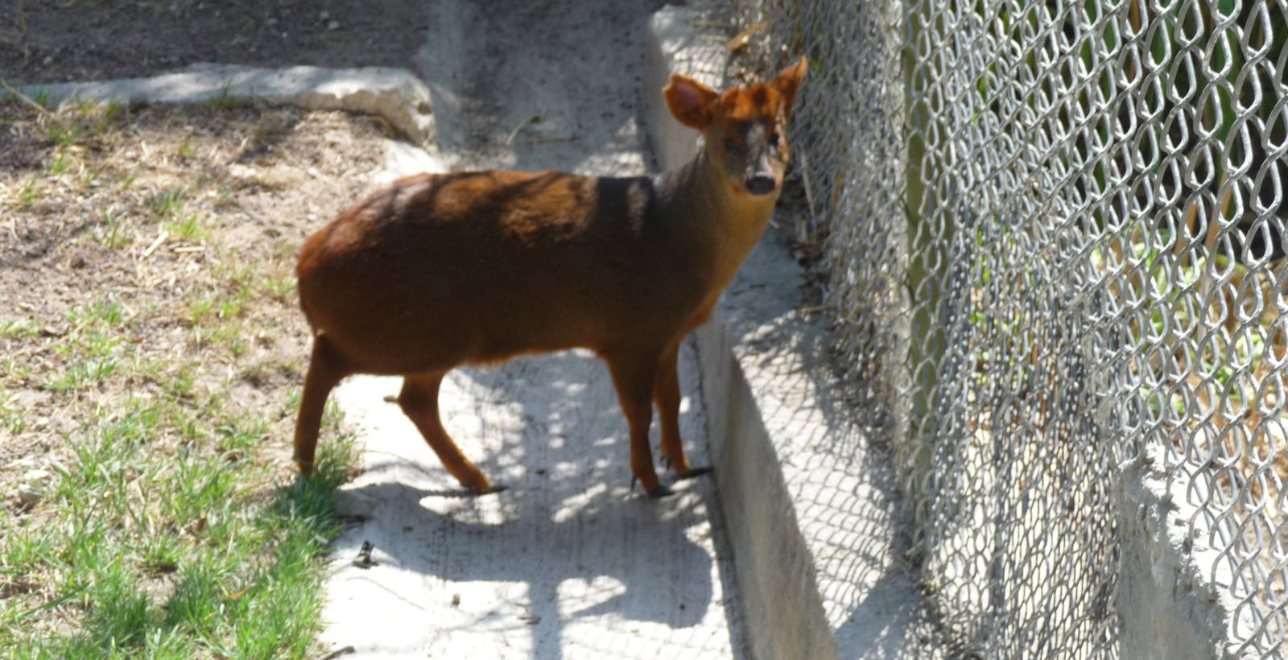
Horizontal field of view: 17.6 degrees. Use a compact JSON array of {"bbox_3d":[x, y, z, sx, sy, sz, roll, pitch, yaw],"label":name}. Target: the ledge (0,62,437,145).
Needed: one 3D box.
[{"bbox_3d":[-0.820,-0.433,7.920,0.850,0.095,0.330,-2,13,-8],"label":"ledge"}]

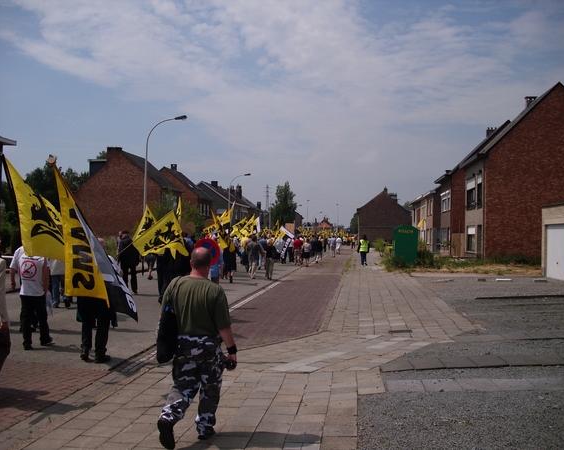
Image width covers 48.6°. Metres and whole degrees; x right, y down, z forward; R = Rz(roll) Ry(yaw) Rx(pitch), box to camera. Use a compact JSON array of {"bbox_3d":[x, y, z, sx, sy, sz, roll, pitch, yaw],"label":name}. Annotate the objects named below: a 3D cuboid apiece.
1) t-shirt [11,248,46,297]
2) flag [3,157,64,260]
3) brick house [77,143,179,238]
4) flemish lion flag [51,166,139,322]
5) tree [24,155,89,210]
[{"bbox_3d":[-3.973,0.746,9.800,0.520,0.740,0.300,0,-1,7],"label":"t-shirt"},{"bbox_3d":[-3.696,-0.246,9.300,0.900,1.500,0.450,1,-1,-11],"label":"flag"},{"bbox_3d":[-14.505,-2.086,60.903,8.400,9.600,6.900,0,-1,7],"label":"brick house"},{"bbox_3d":[-2.511,0.236,8.400,1.100,2.000,0.500,0,-1,0],"label":"flemish lion flag"},{"bbox_3d":[-23.851,-2.313,66.000,6.000,9.800,6.000,0,-1,7],"label":"tree"}]

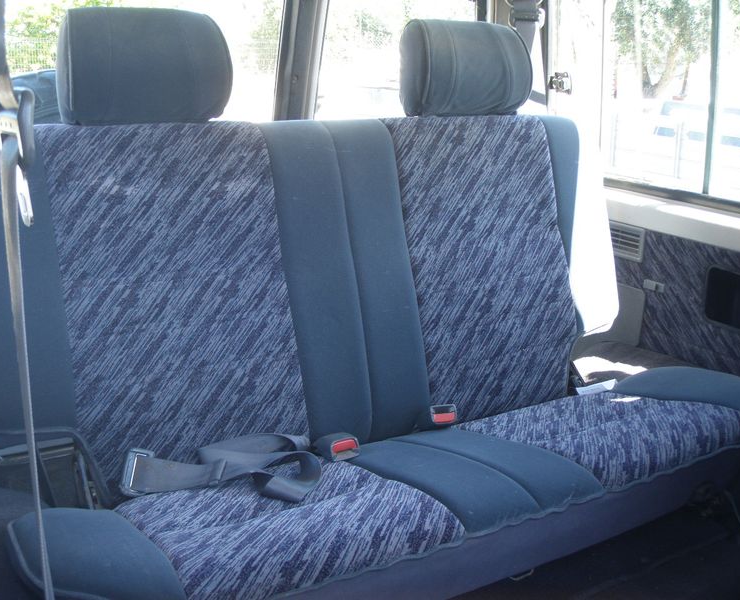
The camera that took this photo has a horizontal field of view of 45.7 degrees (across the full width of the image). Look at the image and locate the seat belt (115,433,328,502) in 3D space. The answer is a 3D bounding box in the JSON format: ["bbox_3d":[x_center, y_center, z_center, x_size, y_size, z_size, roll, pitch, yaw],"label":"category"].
[{"bbox_3d":[-0.179,0.228,1.233,0.310,0.075,0.170,-8,8,-28],"label":"seat belt"}]

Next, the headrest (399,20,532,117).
[{"bbox_3d":[0.173,-0.410,1.561,0.232,0.160,0.117,-8,9,-28],"label":"headrest"}]

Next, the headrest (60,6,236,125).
[{"bbox_3d":[-0.329,-0.343,1.293,0.232,0.160,0.117,-8,9,-28],"label":"headrest"}]

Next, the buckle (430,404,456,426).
[{"bbox_3d":[0.115,0.193,1.487,0.043,0.031,0.055,-4,0,-17],"label":"buckle"}]

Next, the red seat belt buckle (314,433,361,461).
[{"bbox_3d":[-0.054,0.221,1.346,0.044,0.031,0.075,-8,5,-28],"label":"red seat belt buckle"}]

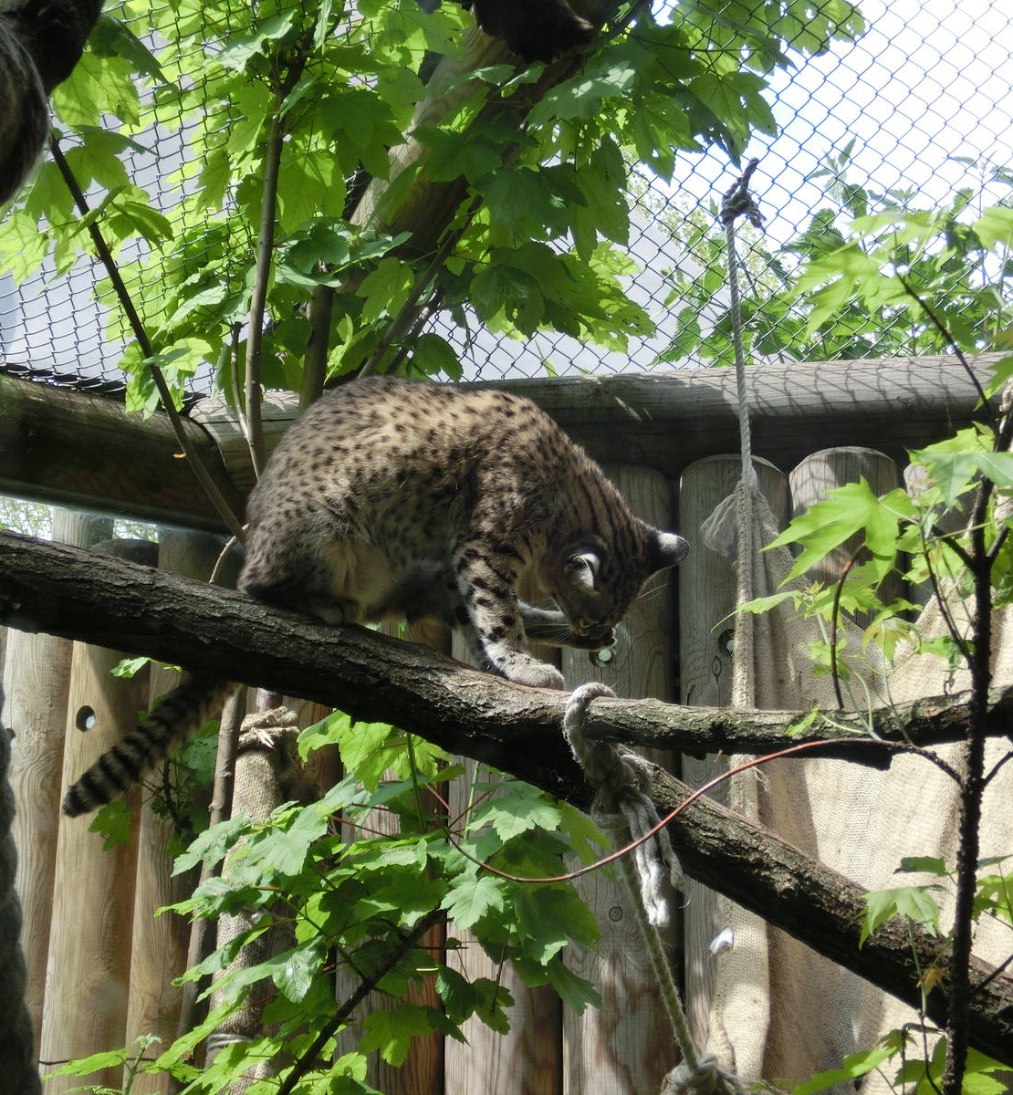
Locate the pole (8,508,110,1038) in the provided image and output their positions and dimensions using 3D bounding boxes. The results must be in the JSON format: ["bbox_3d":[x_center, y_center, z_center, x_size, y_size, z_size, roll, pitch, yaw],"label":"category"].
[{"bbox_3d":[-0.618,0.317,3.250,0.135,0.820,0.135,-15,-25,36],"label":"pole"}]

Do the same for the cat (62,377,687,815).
[{"bbox_3d":[-0.121,0.045,2.220,0.570,0.400,0.190,-1,-19,6],"label":"cat"}]

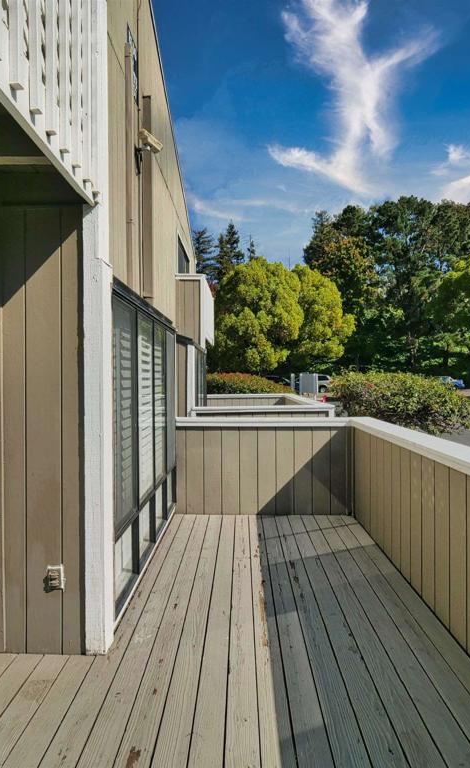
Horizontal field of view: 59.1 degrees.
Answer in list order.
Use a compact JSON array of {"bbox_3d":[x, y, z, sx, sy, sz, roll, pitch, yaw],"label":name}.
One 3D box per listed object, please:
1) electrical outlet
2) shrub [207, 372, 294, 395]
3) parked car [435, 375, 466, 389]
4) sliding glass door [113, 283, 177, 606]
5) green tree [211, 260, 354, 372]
[{"bbox_3d":[-0.985,1.065,2.275,0.090,0.130,0.055,0,0,0],"label":"electrical outlet"},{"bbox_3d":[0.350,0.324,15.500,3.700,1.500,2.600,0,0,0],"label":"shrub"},{"bbox_3d":[21.900,-0.053,43.500,4.600,1.450,1.800,0,0,10],"label":"parked car"},{"bbox_3d":[-0.725,0.400,3.570,0.100,1.970,2.200,0,0,1],"label":"sliding glass door"},{"bbox_3d":[3.300,-3.898,29.000,9.600,9.500,9.000,0,0,0],"label":"green tree"}]

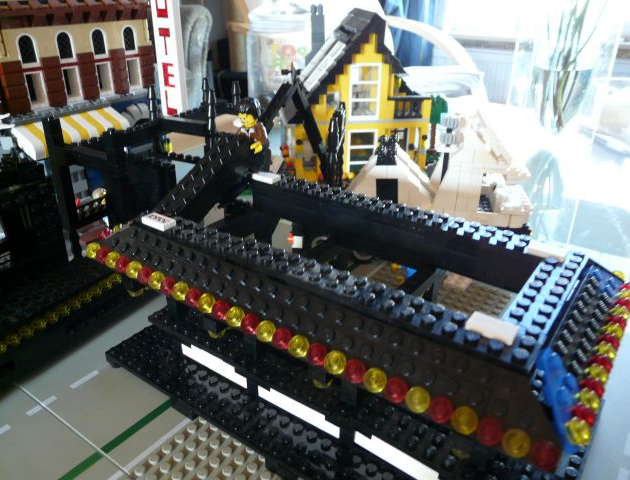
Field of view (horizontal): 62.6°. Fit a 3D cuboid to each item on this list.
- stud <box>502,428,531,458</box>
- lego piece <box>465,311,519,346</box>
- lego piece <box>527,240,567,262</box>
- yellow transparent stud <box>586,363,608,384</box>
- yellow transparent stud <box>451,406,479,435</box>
[{"bbox_3d":[0.059,0.060,0.152,0.008,0.005,0.008,18,66,31],"label":"stud"},{"bbox_3d":[0.060,0.030,0.176,0.016,0.003,0.008,19,31,31],"label":"lego piece"},{"bbox_3d":[0.102,0.005,0.227,0.016,0.003,0.008,18,31,31],"label":"lego piece"},{"bbox_3d":[0.098,0.046,0.180,0.008,0.005,0.008,-30,84,-47],"label":"yellow transparent stud"},{"bbox_3d":[0.047,0.057,0.163,0.008,0.008,0.005,18,-11,31],"label":"yellow transparent stud"}]

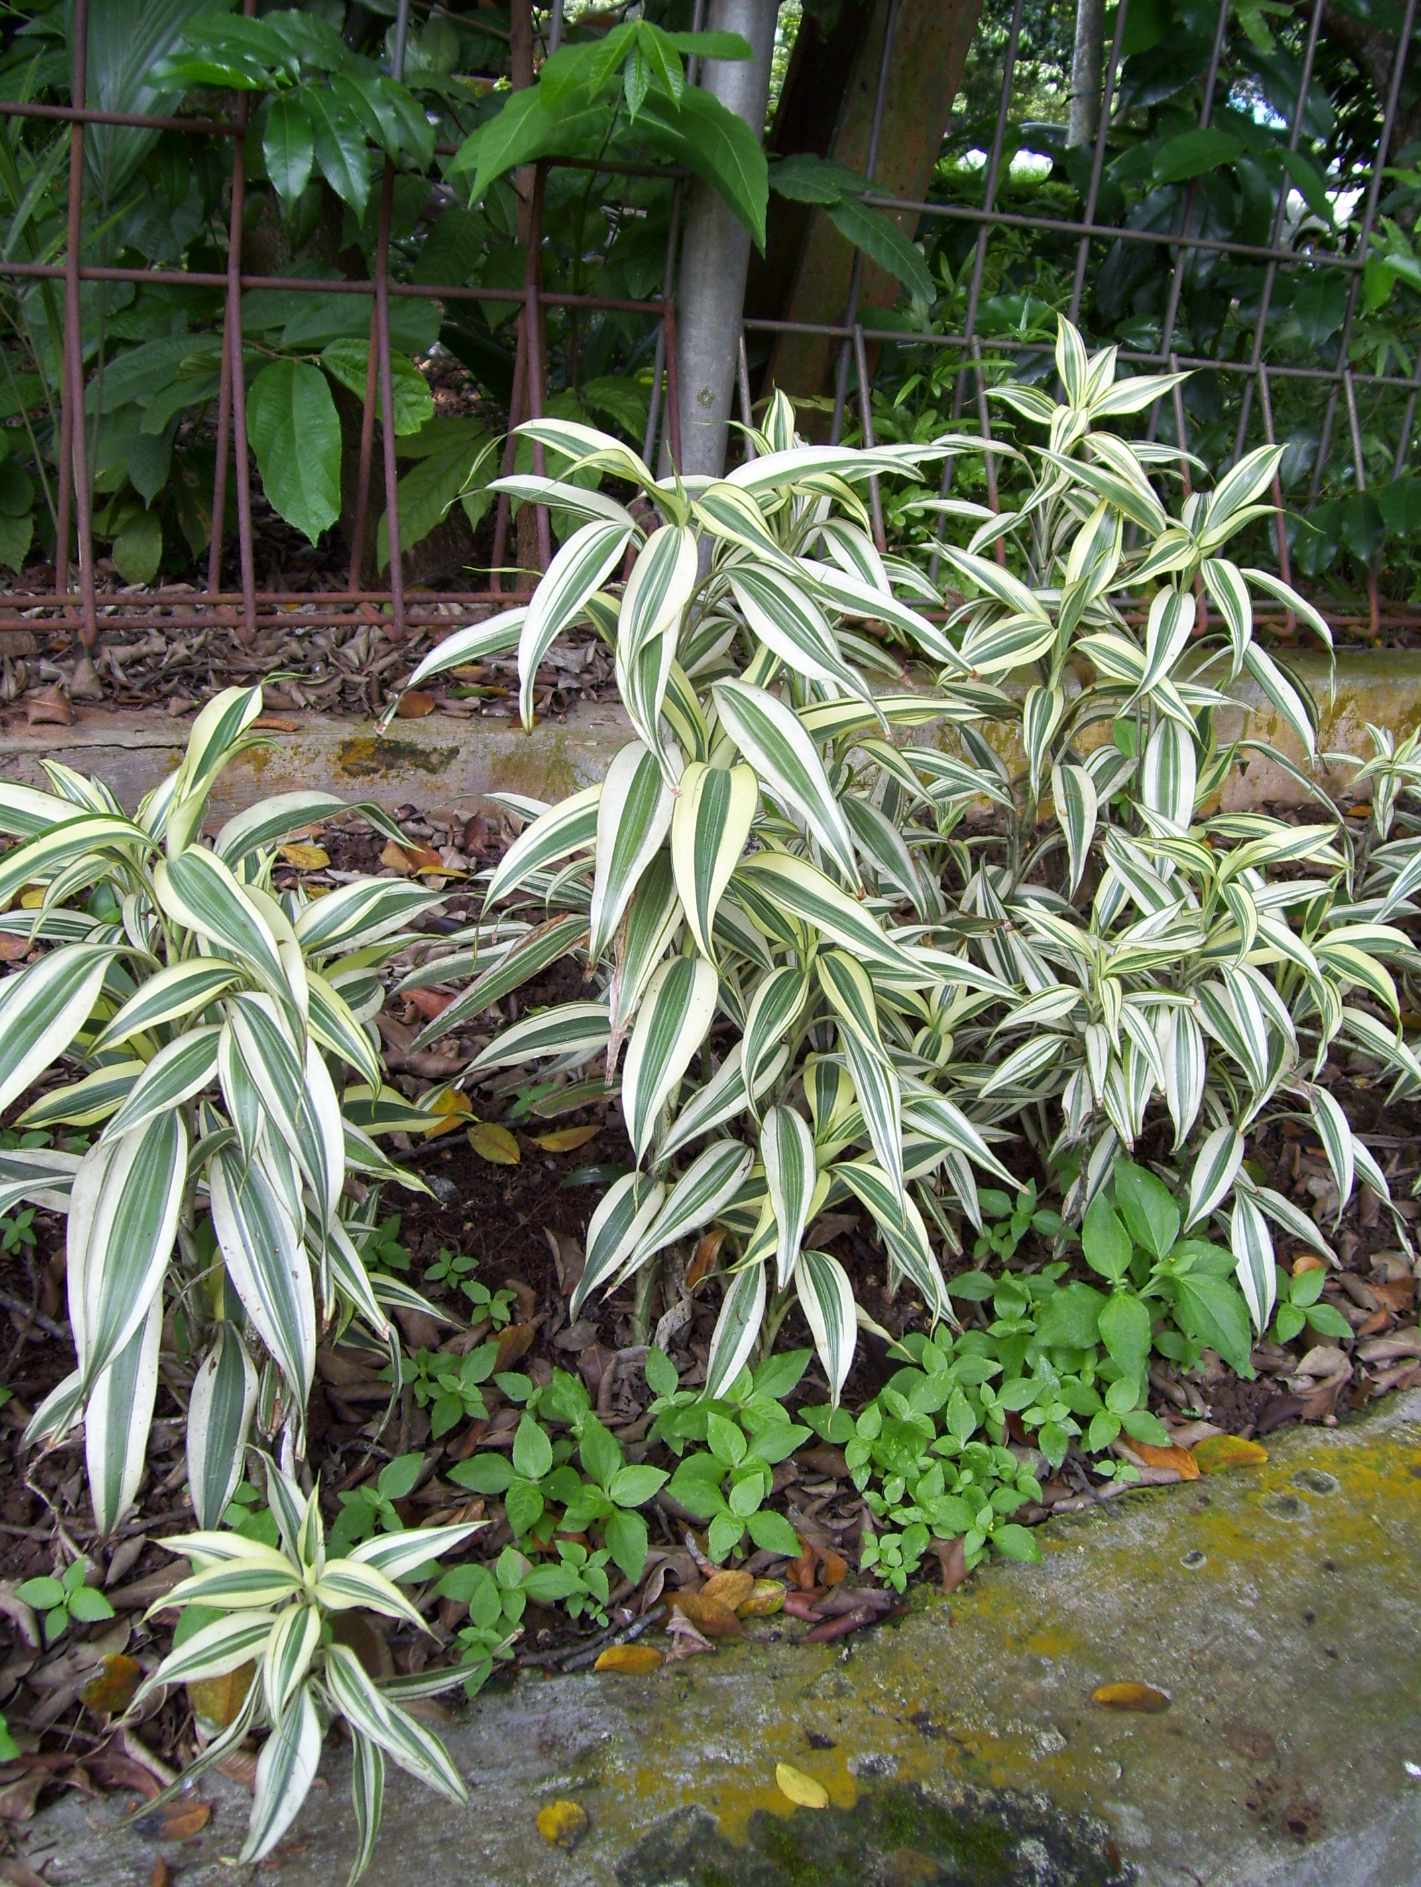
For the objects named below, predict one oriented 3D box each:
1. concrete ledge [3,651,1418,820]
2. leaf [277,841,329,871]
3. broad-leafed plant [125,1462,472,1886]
[{"bbox_3d":[0.149,-0.215,2.095,1.950,0.125,0.170,-7,24,-29],"label":"concrete ledge"},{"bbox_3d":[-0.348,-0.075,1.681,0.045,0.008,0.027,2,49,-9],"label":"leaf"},{"bbox_3d":[-0.150,0.283,0.767,0.140,0.120,0.140,2,21,-9],"label":"broad-leafed plant"}]

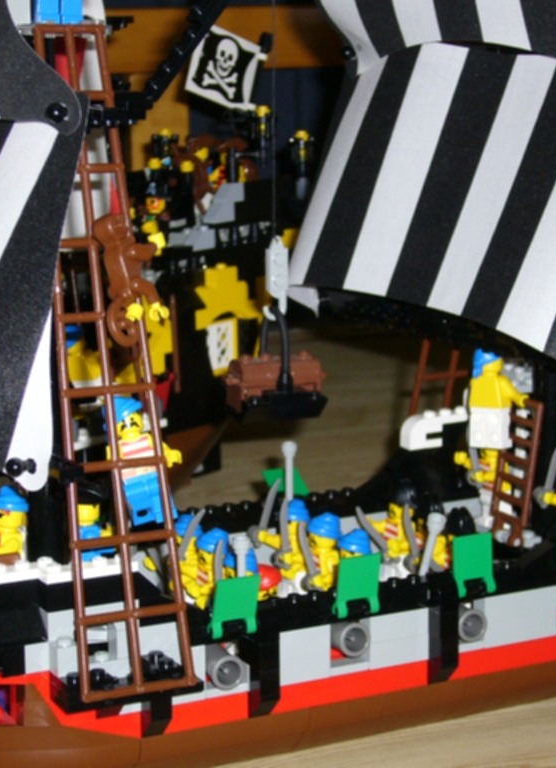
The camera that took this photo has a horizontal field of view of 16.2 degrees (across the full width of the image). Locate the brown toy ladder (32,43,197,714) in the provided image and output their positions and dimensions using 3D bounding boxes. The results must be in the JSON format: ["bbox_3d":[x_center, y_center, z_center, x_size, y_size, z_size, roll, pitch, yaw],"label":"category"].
[{"bbox_3d":[-0.055,-0.009,0.627,0.040,0.217,0.004,-5,-3,-27],"label":"brown toy ladder"}]

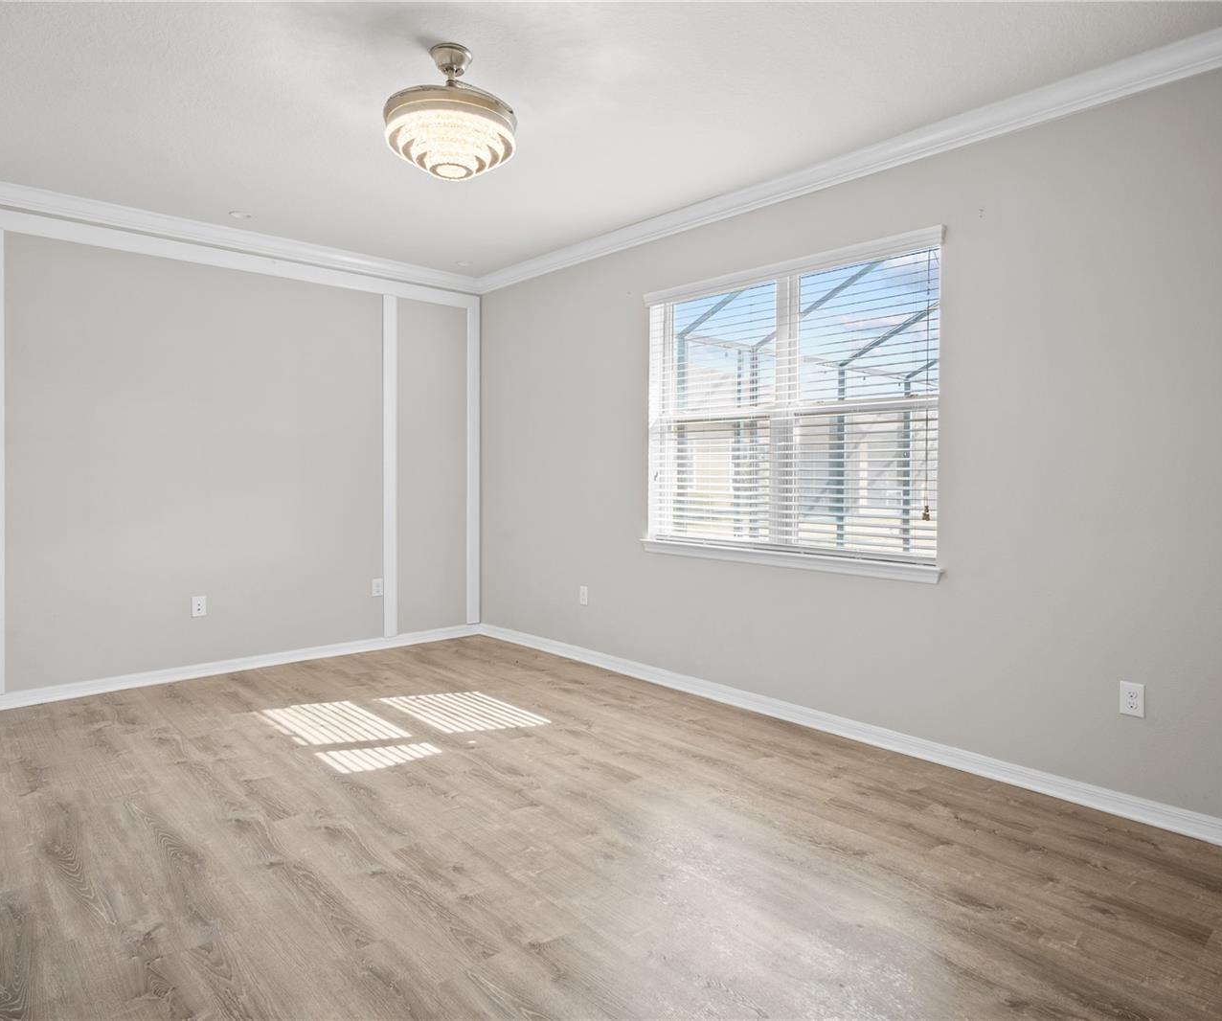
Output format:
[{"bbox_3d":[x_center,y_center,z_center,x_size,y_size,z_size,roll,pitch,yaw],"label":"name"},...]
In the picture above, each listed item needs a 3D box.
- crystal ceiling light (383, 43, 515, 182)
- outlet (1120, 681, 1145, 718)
[{"bbox_3d":[-0.584,-1.456,2.813,0.478,0.422,0.478,0,3,0],"label":"crystal ceiling light"},{"bbox_3d":[1.975,0.718,2.903,0.010,0.125,0.080,-2,4,-42],"label":"outlet"}]

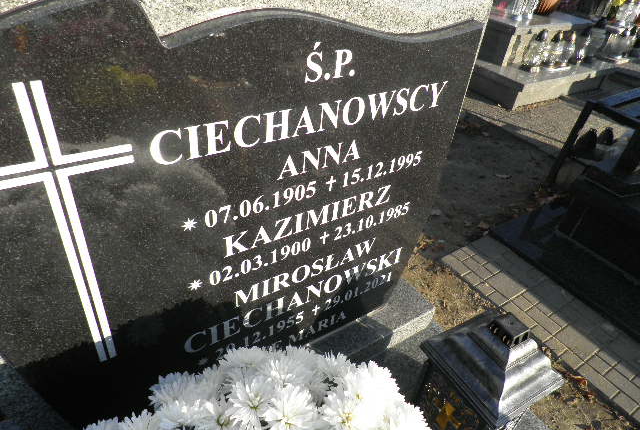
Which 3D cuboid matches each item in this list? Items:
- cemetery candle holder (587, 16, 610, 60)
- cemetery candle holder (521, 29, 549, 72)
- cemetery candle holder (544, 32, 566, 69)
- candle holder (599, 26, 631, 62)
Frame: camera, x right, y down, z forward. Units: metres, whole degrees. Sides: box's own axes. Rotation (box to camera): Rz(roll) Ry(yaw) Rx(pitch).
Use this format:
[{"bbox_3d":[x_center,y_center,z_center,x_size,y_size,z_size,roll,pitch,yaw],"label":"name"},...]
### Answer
[{"bbox_3d":[2.632,-1.644,4.196,0.135,0.345,0.135,-18,43,-29],"label":"cemetery candle holder"},{"bbox_3d":[1.837,-1.374,3.725,0.125,0.325,0.125,-18,43,-29],"label":"cemetery candle holder"},{"bbox_3d":[2.054,-1.436,3.854,0.125,0.310,0.125,-18,43,-29],"label":"cemetery candle holder"},{"bbox_3d":[2.849,-1.646,4.257,0.165,0.315,0.165,-18,43,-29],"label":"candle holder"}]

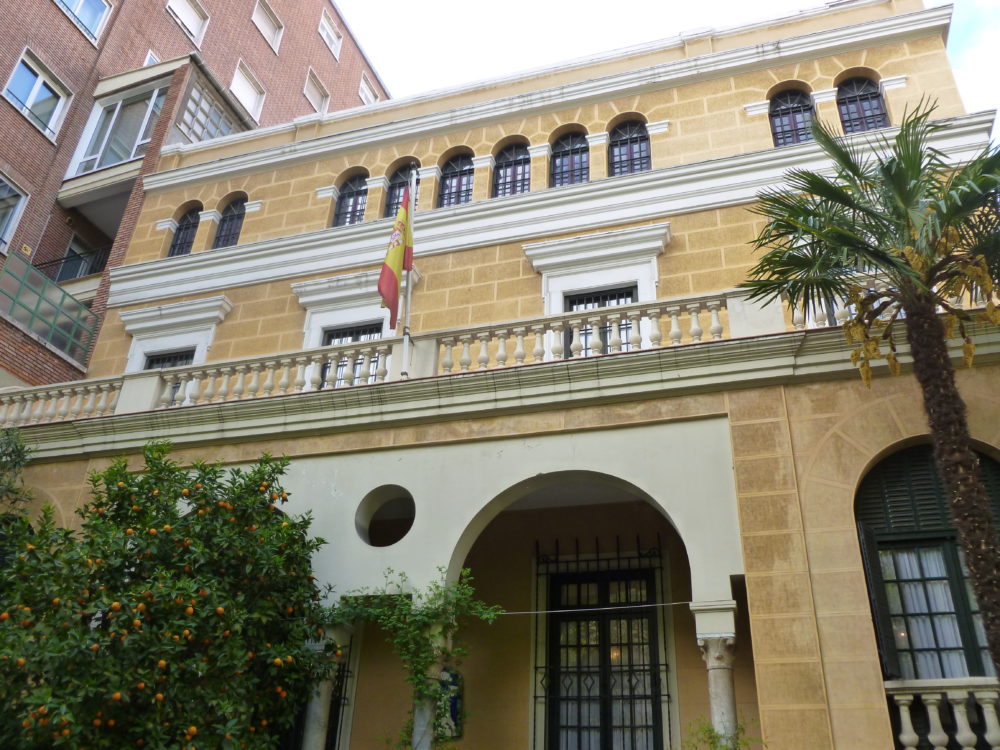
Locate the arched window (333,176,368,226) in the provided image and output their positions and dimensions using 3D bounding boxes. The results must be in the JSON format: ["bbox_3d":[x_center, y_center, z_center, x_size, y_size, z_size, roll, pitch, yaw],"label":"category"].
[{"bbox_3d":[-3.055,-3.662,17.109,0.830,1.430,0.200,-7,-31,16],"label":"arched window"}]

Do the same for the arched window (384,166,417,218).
[{"bbox_3d":[-1.832,-3.545,15.800,0.768,1.611,0.080,-7,-31,16],"label":"arched window"}]

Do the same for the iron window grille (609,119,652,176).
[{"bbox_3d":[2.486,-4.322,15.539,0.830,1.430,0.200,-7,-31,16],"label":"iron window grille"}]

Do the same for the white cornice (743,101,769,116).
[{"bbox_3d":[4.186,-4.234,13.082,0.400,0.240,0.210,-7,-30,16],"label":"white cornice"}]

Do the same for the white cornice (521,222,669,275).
[{"bbox_3d":[1.482,-1.912,12.470,2.300,0.400,0.263,-7,-30,16],"label":"white cornice"}]

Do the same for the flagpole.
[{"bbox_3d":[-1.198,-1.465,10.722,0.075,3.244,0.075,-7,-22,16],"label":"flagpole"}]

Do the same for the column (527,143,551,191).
[{"bbox_3d":[0.775,-3.941,15.711,0.430,1.170,0.310,-7,-31,16],"label":"column"}]

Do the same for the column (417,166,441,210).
[{"bbox_3d":[-1.456,-3.675,16.344,0.430,1.170,0.310,-7,-31,16],"label":"column"}]

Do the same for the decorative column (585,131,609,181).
[{"bbox_3d":[1.690,-3.551,13.604,0.380,1.100,0.260,-7,-30,16],"label":"decorative column"}]

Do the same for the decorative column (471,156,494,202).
[{"bbox_3d":[-0.297,-3.315,14.171,0.380,1.100,0.260,-7,-30,16],"label":"decorative column"}]

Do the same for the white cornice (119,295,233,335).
[{"bbox_3d":[-5.888,-1.035,14.576,2.250,0.400,0.263,-7,-30,16],"label":"white cornice"}]

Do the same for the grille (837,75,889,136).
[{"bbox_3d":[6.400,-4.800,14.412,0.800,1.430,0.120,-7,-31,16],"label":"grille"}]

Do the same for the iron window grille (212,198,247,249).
[{"bbox_3d":[-5.594,-3.100,16.894,0.763,1.611,0.080,-7,-31,16],"label":"iron window grille"}]

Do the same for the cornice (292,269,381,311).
[{"bbox_3d":[-2.644,-1.526,14.540,2.447,0.438,0.318,-7,-31,16],"label":"cornice"}]

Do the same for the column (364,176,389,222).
[{"bbox_3d":[-2.559,-3.543,16.657,0.430,1.170,0.310,-7,-31,16],"label":"column"}]

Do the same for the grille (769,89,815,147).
[{"bbox_3d":[5.014,-4.330,13.854,0.768,1.611,0.120,-7,-31,16],"label":"grille"}]

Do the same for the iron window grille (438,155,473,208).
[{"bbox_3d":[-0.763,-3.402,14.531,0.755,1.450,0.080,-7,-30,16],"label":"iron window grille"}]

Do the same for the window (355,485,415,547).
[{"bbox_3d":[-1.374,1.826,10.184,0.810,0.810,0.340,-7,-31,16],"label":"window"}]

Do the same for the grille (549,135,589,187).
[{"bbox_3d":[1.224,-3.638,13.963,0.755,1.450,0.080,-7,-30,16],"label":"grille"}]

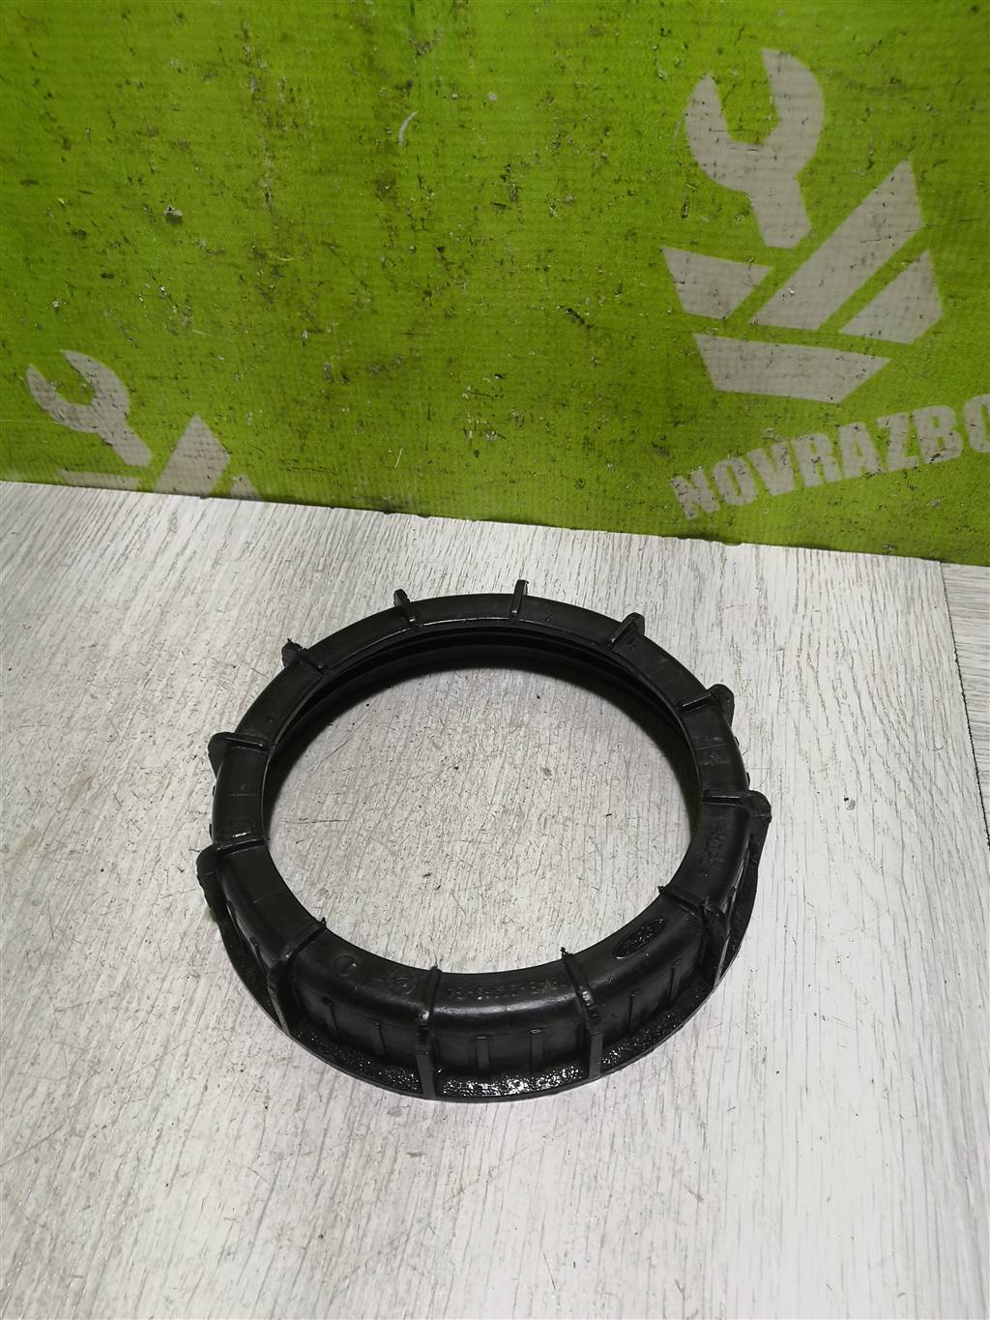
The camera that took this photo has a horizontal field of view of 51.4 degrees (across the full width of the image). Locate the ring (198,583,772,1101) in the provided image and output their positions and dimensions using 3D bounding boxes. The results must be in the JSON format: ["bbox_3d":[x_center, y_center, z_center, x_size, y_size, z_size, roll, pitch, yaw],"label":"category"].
[{"bbox_3d":[-0.004,0.038,0.287,0.157,0.027,0.157,-1,47,1],"label":"ring"}]

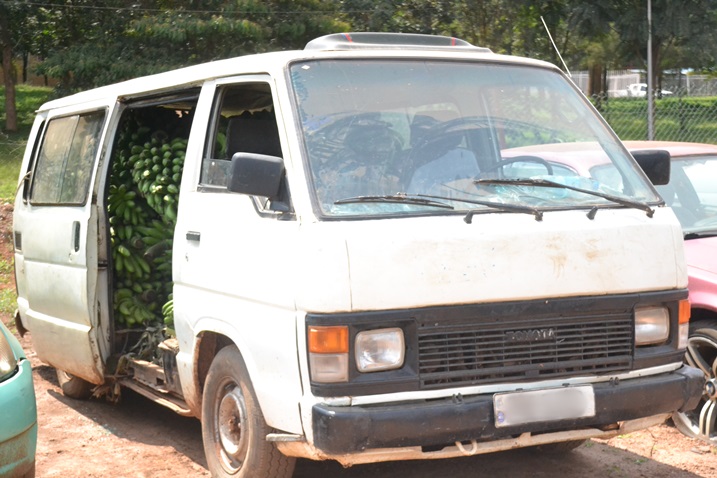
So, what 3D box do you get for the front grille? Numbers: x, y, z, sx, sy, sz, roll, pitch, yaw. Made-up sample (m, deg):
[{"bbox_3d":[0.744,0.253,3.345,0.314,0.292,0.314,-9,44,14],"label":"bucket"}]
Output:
[{"bbox_3d":[0.610,0.390,4.194,0.920,0.213,0.050,-2,3,-28],"label":"front grille"}]

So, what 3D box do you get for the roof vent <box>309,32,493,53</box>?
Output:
[{"bbox_3d":[0.147,-0.801,4.988,0.730,0.105,0.380,-2,3,-28],"label":"roof vent"}]

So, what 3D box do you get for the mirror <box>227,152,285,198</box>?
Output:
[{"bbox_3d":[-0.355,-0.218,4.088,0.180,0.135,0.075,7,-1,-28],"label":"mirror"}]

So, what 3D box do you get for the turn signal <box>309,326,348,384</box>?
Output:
[{"bbox_3d":[-0.096,0.374,3.890,0.120,0.182,0.085,-2,3,-28],"label":"turn signal"}]

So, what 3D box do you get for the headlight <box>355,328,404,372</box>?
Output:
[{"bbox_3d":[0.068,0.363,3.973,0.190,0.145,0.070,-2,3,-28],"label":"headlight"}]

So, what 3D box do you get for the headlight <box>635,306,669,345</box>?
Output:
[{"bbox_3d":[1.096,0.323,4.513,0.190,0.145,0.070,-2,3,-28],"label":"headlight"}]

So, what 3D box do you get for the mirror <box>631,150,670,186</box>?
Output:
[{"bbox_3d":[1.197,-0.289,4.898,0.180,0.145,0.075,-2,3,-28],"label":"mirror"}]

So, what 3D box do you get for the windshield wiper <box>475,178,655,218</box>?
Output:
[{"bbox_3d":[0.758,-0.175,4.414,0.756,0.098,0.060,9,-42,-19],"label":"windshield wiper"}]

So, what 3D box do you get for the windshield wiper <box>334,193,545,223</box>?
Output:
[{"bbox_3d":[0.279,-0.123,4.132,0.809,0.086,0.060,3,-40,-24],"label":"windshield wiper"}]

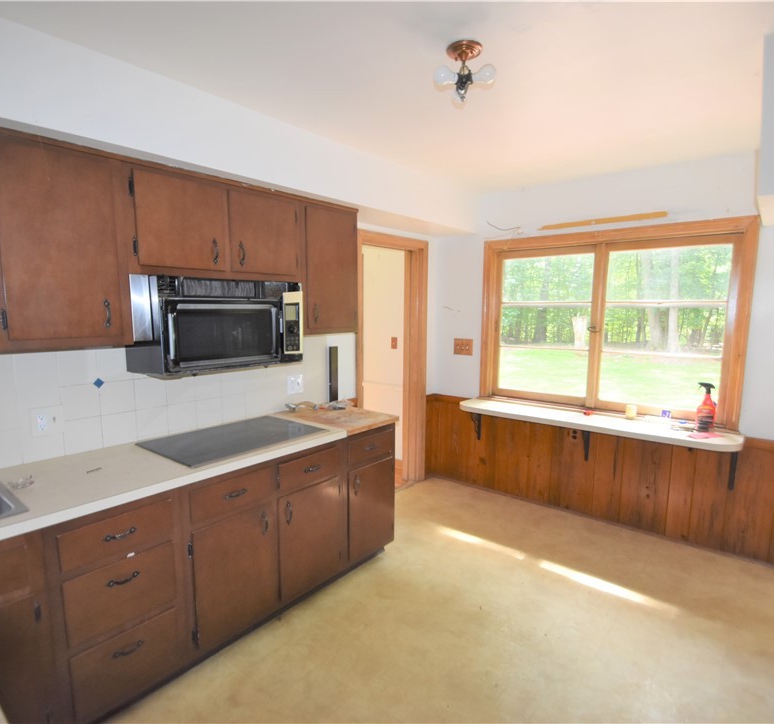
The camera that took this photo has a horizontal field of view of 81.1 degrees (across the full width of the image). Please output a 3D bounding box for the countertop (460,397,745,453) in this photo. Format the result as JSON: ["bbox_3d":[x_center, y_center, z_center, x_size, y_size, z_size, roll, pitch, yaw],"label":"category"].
[{"bbox_3d":[1.367,0.408,3.157,1.780,0.043,0.370,5,9,38],"label":"countertop"}]

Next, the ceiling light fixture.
[{"bbox_3d":[0.274,-1.031,1.642,0.215,0.170,0.190,1,7,11],"label":"ceiling light fixture"}]

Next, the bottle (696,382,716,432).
[{"bbox_3d":[1.943,0.280,2.754,0.096,0.280,0.062,2,7,17],"label":"bottle"}]

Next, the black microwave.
[{"bbox_3d":[-0.858,-0.199,2.299,0.413,0.433,0.733,6,9,41],"label":"black microwave"}]

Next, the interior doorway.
[{"bbox_3d":[0.013,0.055,3.749,0.160,2.116,0.902,6,9,41],"label":"interior doorway"}]

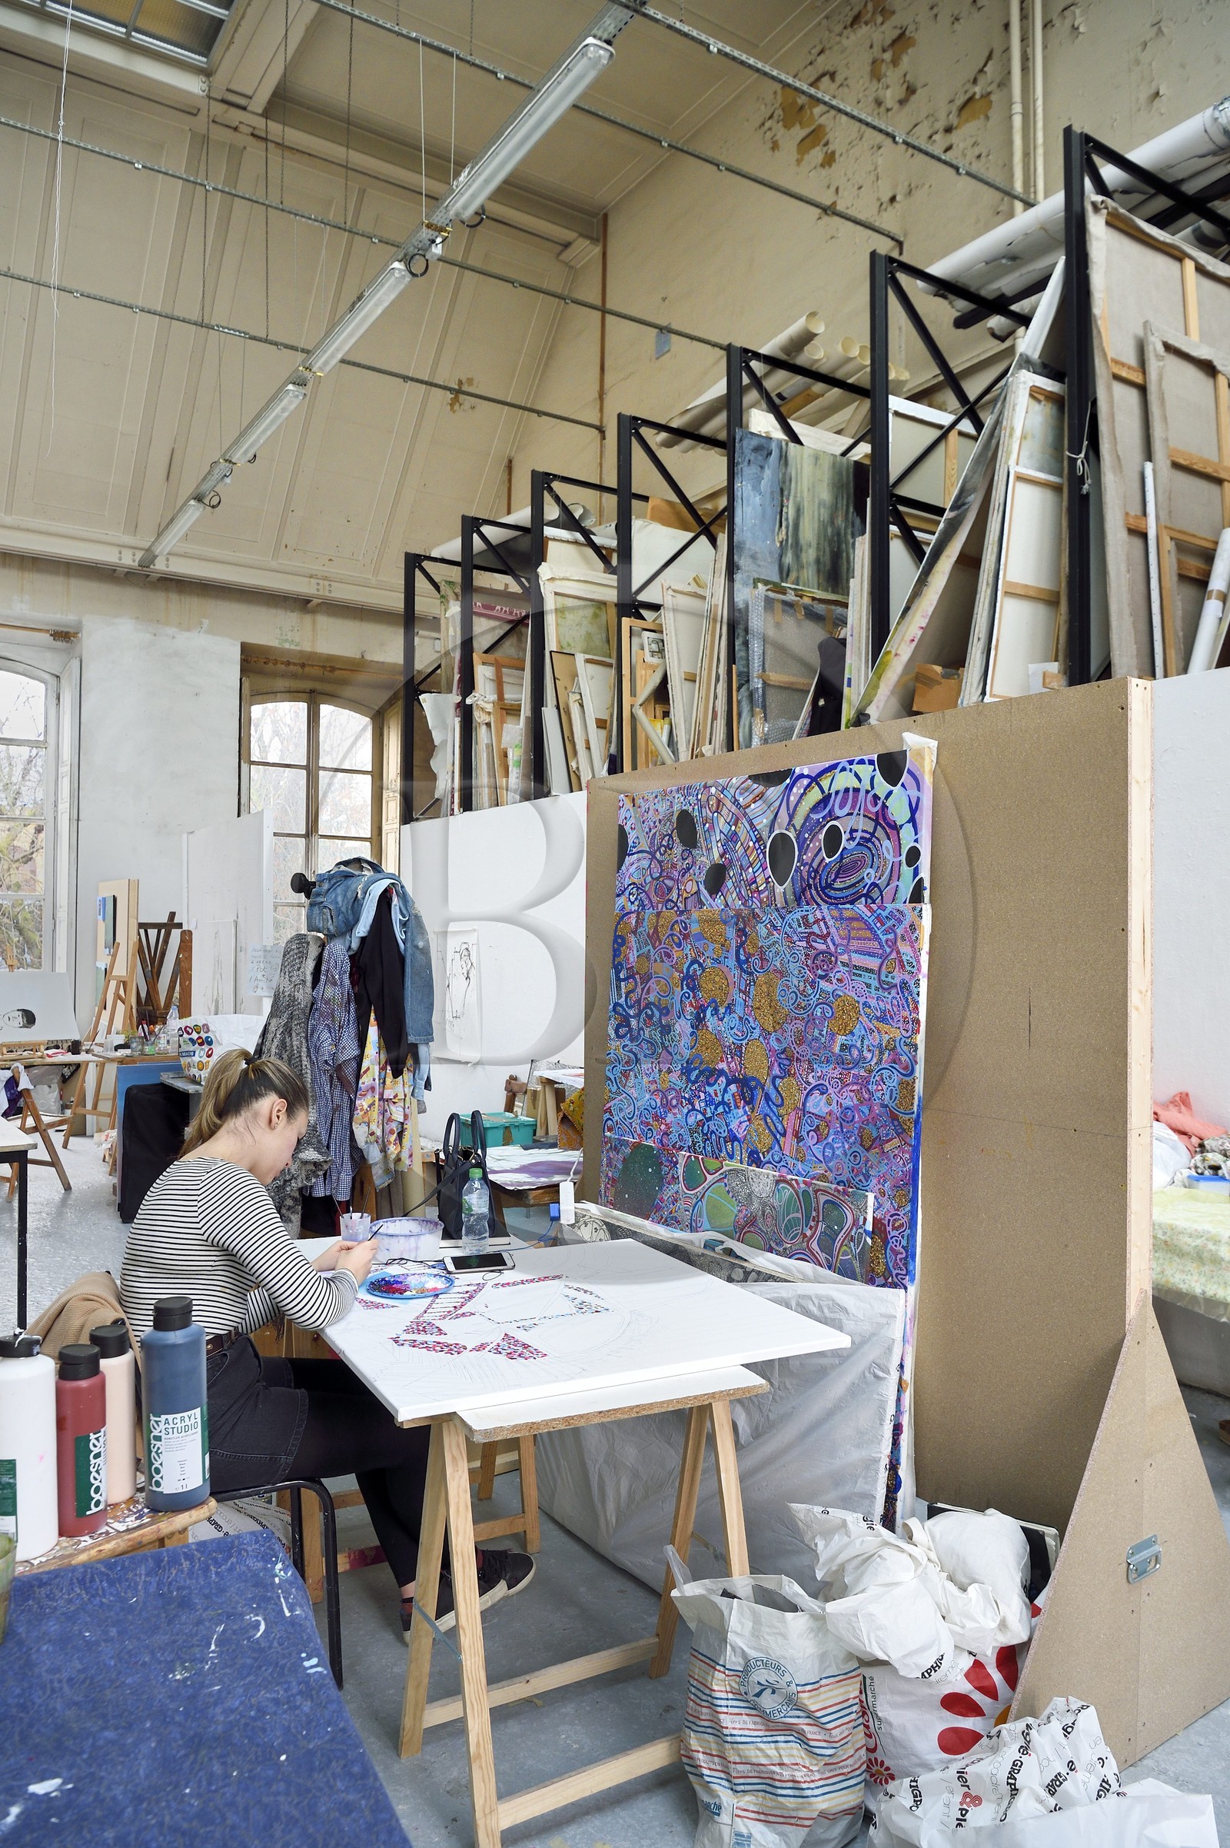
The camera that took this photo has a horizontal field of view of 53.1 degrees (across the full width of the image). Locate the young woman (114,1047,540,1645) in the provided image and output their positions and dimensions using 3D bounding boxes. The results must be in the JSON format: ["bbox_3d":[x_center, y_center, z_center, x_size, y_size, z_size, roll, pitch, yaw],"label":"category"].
[{"bbox_3d":[-0.644,0.940,2.790,0.920,1.320,0.470,0,0,-31],"label":"young woman"}]

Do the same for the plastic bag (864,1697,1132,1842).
[{"bbox_3d":[0.660,1.495,2.140,0.410,0.210,0.330,0,0,6],"label":"plastic bag"}]

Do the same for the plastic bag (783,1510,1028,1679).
[{"bbox_3d":[0.570,1.280,2.370,0.430,0.250,0.280,0,0,-33],"label":"plastic bag"}]

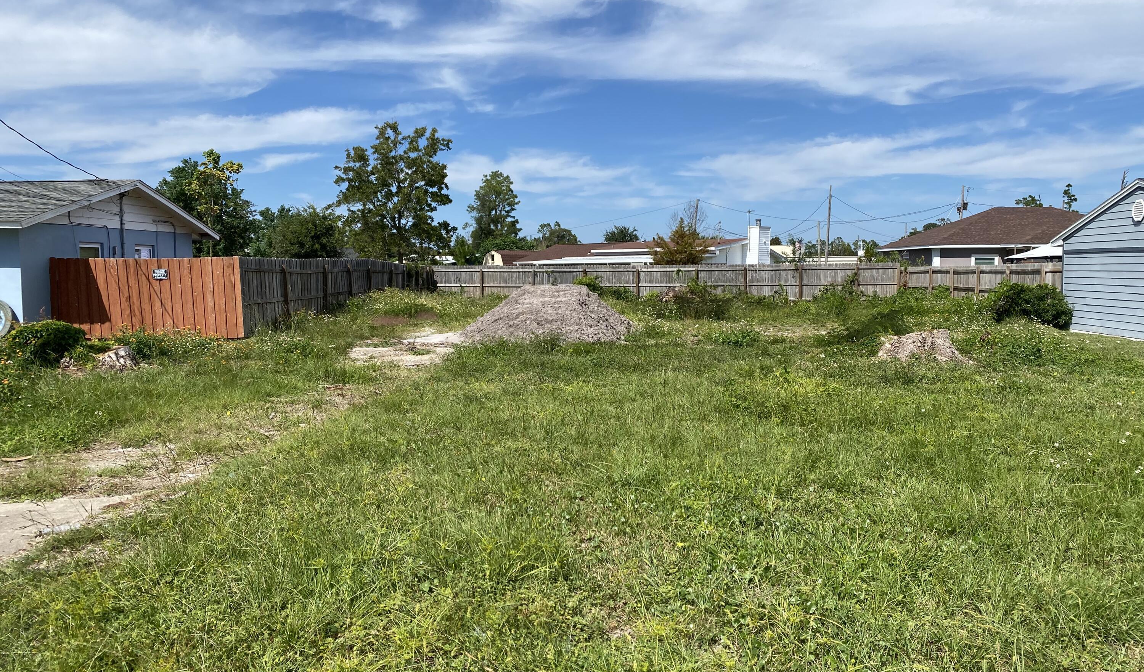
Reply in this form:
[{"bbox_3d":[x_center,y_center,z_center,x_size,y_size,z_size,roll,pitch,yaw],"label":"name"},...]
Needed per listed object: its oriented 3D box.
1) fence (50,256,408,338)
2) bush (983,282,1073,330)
[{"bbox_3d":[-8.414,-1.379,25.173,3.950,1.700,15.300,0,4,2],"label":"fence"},{"bbox_3d":[12.096,-0.825,22.802,2.300,1.264,2.000,0,4,0],"label":"bush"}]

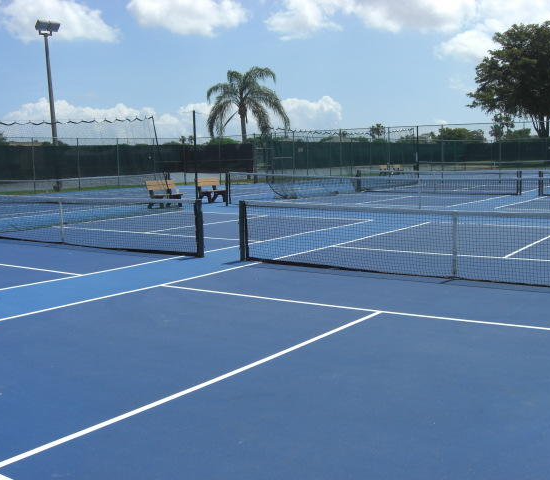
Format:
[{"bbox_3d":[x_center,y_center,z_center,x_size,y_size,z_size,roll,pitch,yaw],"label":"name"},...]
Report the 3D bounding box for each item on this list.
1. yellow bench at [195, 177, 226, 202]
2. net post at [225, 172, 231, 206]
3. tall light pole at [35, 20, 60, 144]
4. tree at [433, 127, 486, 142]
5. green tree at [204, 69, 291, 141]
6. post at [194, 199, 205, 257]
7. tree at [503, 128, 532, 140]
[{"bbox_3d":[-2.279,-1.786,25.075,0.570,0.860,1.280,4,8,35],"label":"yellow bench"},{"bbox_3d":[-1.535,-1.643,22.990,0.110,1.090,0.110,4,8,35],"label":"net post"},{"bbox_3d":[-11.659,-7.026,36.867,0.650,9.100,1.250,5,9,43],"label":"tall light pole"},{"bbox_3d":[23.927,-12.255,91.117,6.300,5.200,7.000,4,8,35],"label":"tree"},{"bbox_3d":[-1.948,-8.289,49.777,5.800,8.000,5.900,-1,7,0],"label":"green tree"},{"bbox_3d":[-1.204,-0.173,11.234,0.110,0.920,0.110,4,8,35],"label":"post"},{"bbox_3d":[29.132,-11.268,84.406,3.700,4.500,3.700,4,8,35],"label":"tree"}]

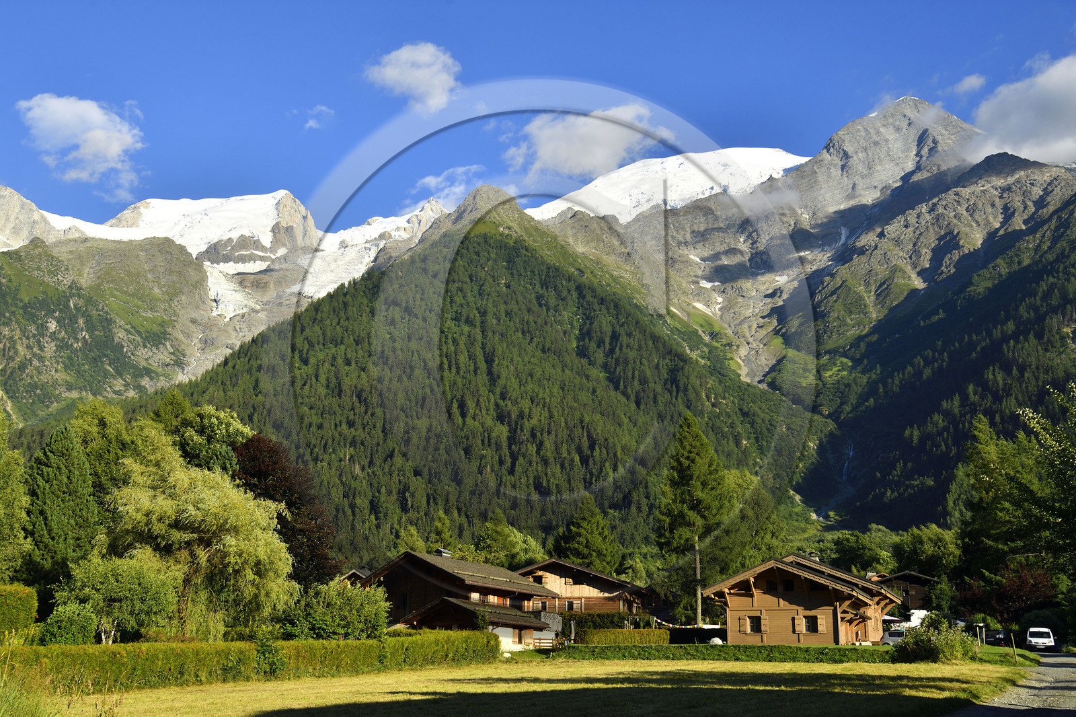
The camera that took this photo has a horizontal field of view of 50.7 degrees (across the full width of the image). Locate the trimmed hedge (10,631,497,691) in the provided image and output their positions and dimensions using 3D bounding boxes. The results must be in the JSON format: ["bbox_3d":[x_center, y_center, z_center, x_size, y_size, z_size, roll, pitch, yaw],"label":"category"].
[{"bbox_3d":[-7.827,10.815,41.482,1.100,1.420,30.805,-5,-14,20],"label":"trimmed hedge"}]

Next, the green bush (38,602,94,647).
[{"bbox_3d":[-16.053,9.575,38.672,1.850,2.500,1.800,6,-16,-19],"label":"green bush"}]

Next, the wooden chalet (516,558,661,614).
[{"bbox_3d":[3.914,22.665,109.000,15.500,7.200,12.000,-3,-14,12],"label":"wooden chalet"}]

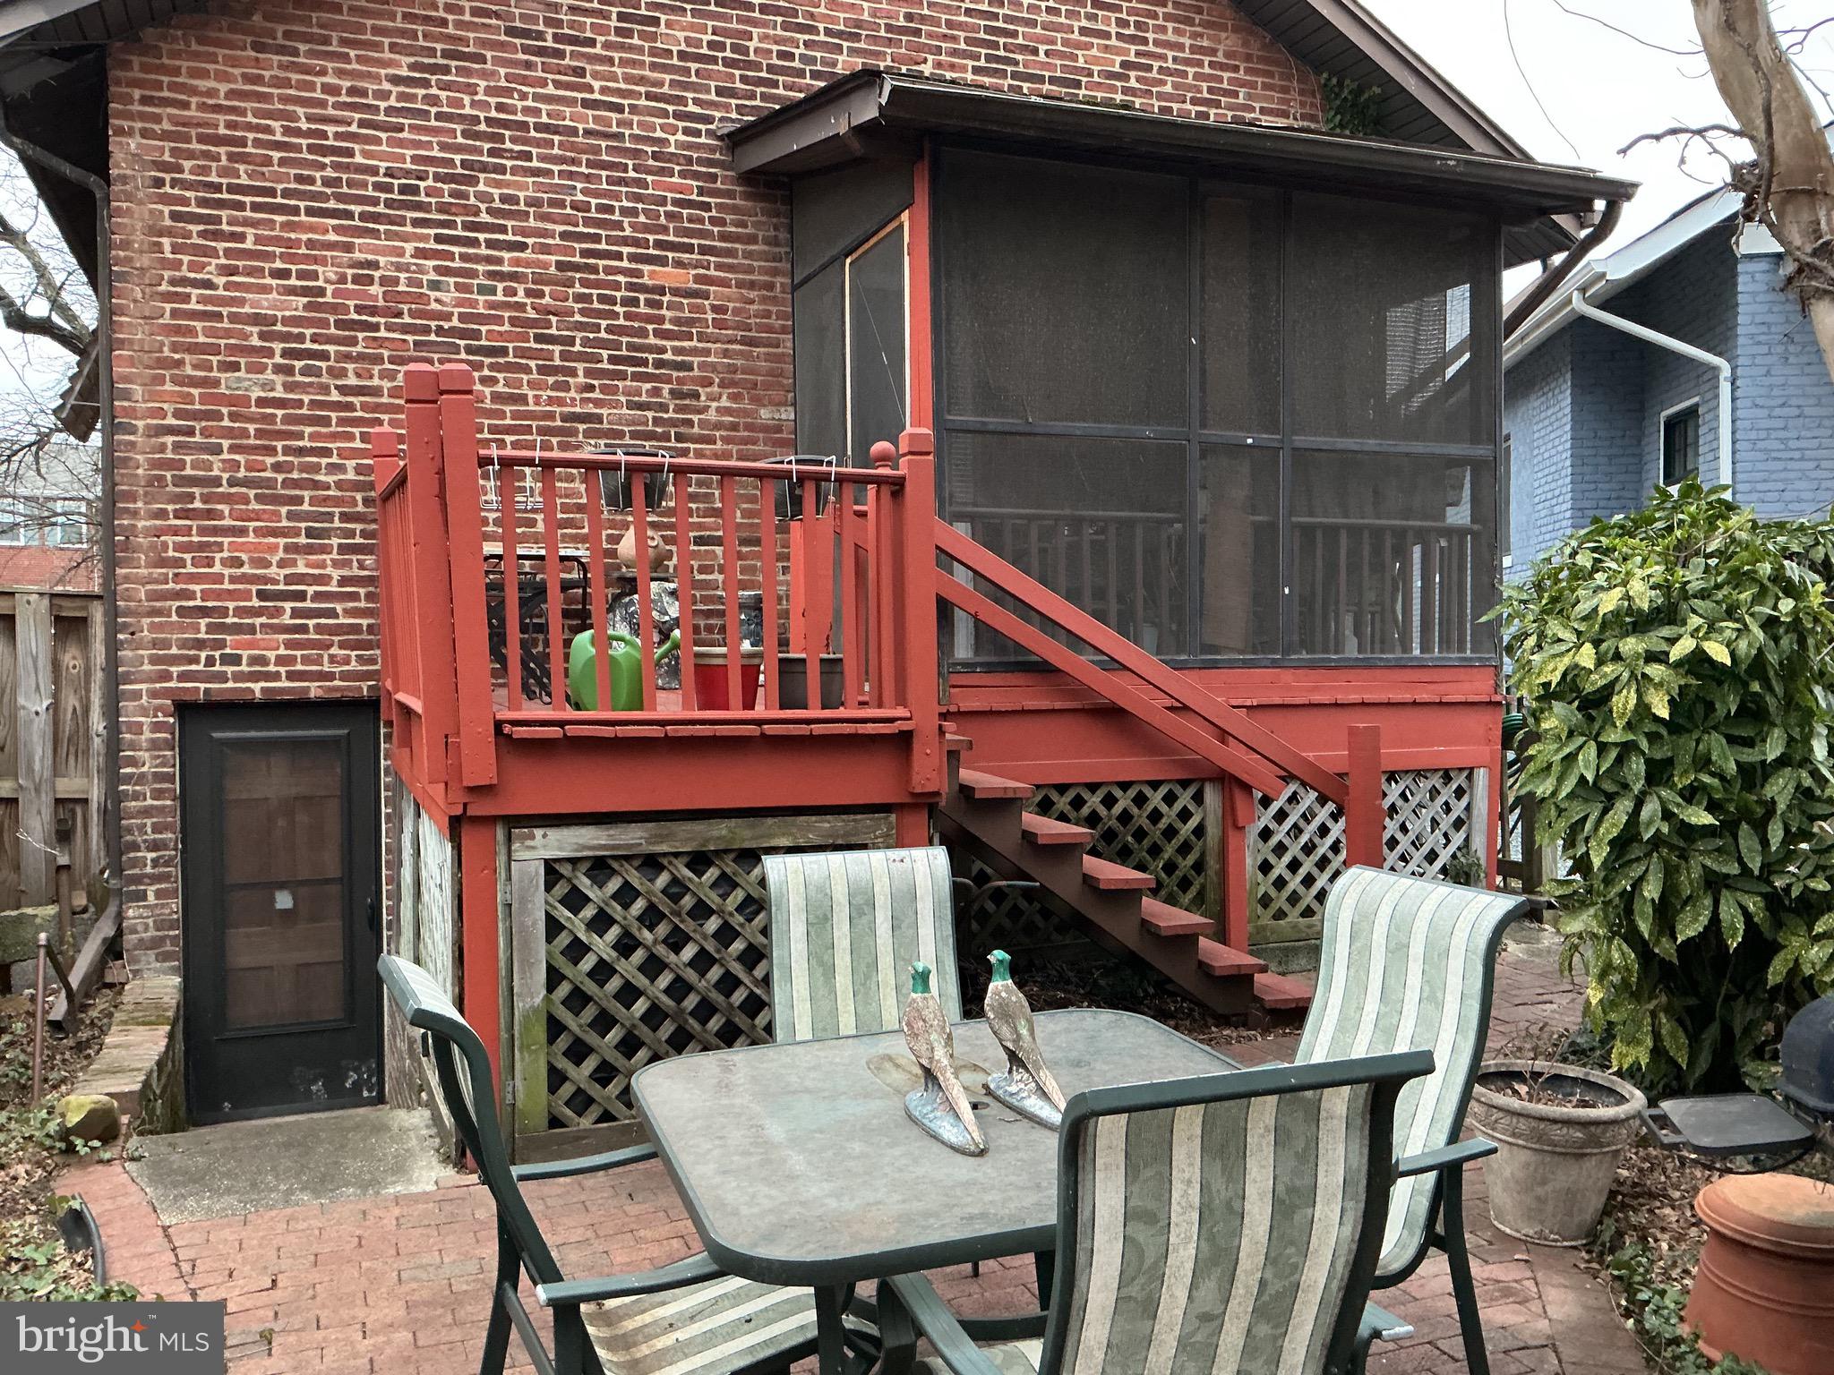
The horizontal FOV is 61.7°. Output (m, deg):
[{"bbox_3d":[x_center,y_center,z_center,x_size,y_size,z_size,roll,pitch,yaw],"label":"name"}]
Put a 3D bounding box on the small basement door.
[{"bbox_3d":[-2.901,1.012,7.057,0.852,1.899,0.081,-1,1,-21],"label":"small basement door"}]

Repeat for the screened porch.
[{"bbox_3d":[1.163,-1.460,7.387,3.631,2.746,2.237,-1,1,-21],"label":"screened porch"}]

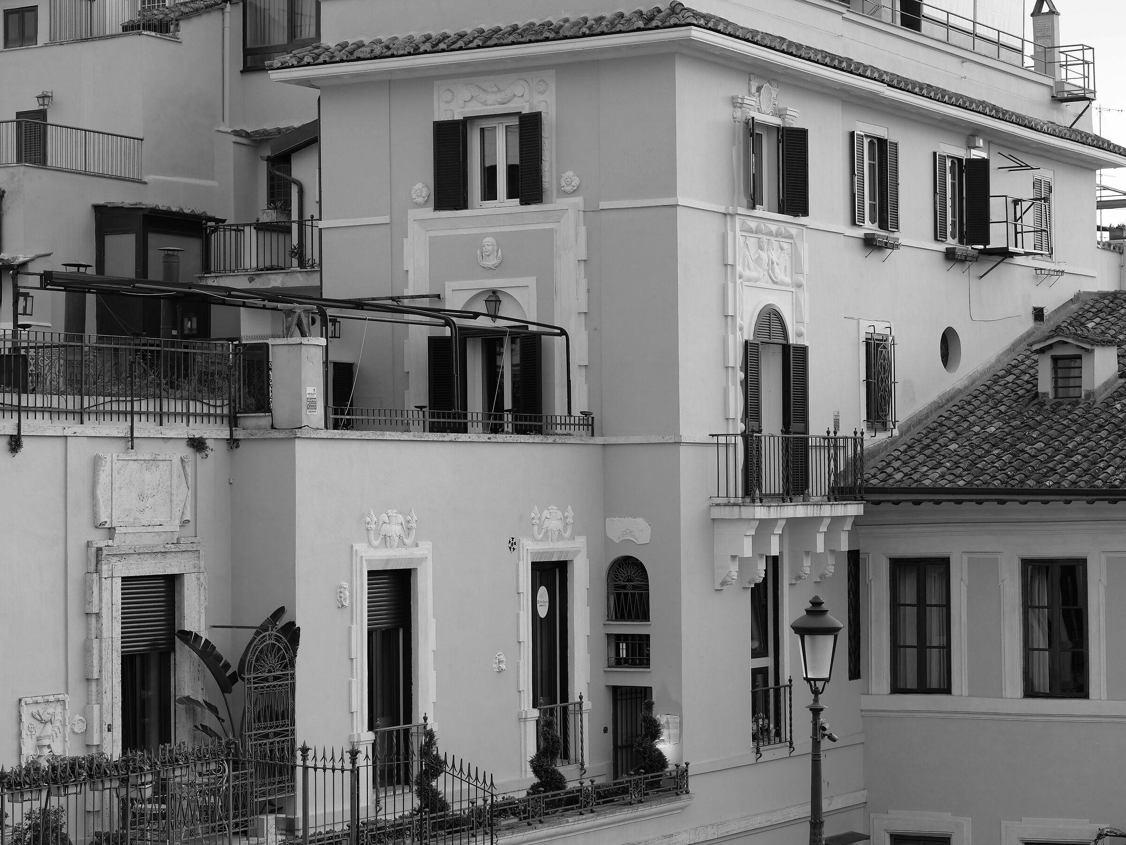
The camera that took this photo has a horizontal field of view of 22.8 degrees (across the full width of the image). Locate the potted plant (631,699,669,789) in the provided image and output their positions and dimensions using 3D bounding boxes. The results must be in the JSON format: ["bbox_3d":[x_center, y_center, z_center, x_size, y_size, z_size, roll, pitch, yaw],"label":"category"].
[{"bbox_3d":[1.357,5.024,43.591,0.573,1.433,0.573,-1,-1,0],"label":"potted plant"}]

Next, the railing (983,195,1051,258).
[{"bbox_3d":[9.064,-3.909,56.586,0.727,1.091,2.257,-1,-2,31],"label":"railing"}]

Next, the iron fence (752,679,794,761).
[{"bbox_3d":[3.469,4.916,46.421,0.200,1.337,1.270,-1,-2,31],"label":"iron fence"}]

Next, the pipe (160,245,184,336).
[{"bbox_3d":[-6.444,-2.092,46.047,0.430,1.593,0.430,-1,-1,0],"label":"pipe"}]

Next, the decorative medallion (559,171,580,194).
[{"bbox_3d":[0.108,-3.948,46.075,0.350,0.377,0.100,-1,-2,31],"label":"decorative medallion"}]

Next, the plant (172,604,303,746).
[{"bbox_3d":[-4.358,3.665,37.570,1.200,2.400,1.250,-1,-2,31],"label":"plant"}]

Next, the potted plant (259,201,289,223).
[{"bbox_3d":[-5.609,-4.081,54.300,0.520,0.430,0.280,-1,-2,31],"label":"potted plant"}]

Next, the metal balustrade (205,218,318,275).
[{"bbox_3d":[-5.401,-3.295,53.741,2.724,0.972,1.300,-1,-2,31],"label":"metal balustrade"}]

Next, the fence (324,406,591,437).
[{"bbox_3d":[-1.379,0.007,42.525,0.100,0.339,7.375,-1,-2,31],"label":"fence"}]

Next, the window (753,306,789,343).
[{"bbox_3d":[3.497,-1.654,46.986,0.100,0.635,1.317,-1,-2,31],"label":"window"}]

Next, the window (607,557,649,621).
[{"bbox_3d":[1.076,2.643,44.505,0.761,1.019,0.140,-1,-2,31],"label":"window"}]

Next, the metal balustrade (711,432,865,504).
[{"bbox_3d":[3.888,0.761,47.634,0.759,1.190,4.363,-1,-2,31],"label":"metal balustrade"}]

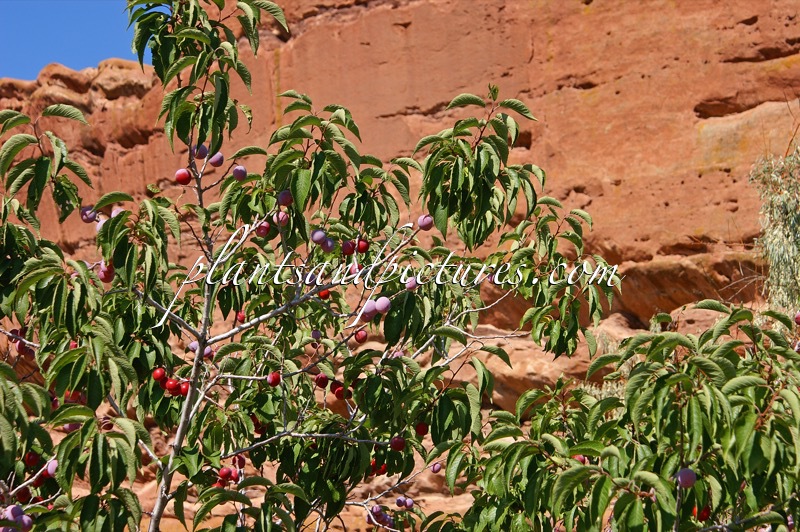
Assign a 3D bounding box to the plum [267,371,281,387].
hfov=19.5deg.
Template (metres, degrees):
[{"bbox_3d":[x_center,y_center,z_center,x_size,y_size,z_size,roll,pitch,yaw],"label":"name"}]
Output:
[{"bbox_3d":[-0.239,0.212,4.400,0.026,0.029,0.026,0,-9,0],"label":"plum"}]

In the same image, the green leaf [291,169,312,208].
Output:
[{"bbox_3d":[-0.181,-0.139,4.280,0.037,0.080,0.020,1,-7,-6],"label":"green leaf"}]

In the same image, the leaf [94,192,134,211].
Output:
[{"bbox_3d":[-0.522,-0.118,4.250,0.084,0.027,0.034,-14,-4,-12],"label":"leaf"}]

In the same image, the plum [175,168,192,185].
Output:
[{"bbox_3d":[-0.404,-0.166,4.350,0.030,0.030,0.030,0,-7,0],"label":"plum"}]

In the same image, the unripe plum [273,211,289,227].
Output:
[{"bbox_3d":[-0.223,-0.089,4.350,0.028,0.028,0.028,0,-9,0],"label":"unripe plum"}]

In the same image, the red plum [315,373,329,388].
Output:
[{"bbox_3d":[-0.150,0.218,4.450,0.026,0.029,0.026,0,-9,0],"label":"red plum"}]

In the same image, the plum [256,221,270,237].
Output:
[{"bbox_3d":[-0.258,-0.069,4.400,0.028,0.030,0.028,0,-7,0],"label":"plum"}]

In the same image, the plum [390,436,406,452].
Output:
[{"bbox_3d":[-0.003,0.333,4.350,0.028,0.027,0.028,0,-9,0],"label":"plum"}]

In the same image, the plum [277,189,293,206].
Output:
[{"bbox_3d":[-0.218,-0.127,4.400,0.029,0.030,0.029,0,-7,0],"label":"plum"}]

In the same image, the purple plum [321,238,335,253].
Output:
[{"bbox_3d":[-0.138,-0.039,4.450,0.026,0.027,0.026,0,-9,0],"label":"purple plum"}]

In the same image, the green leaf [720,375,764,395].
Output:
[{"bbox_3d":[0.610,0.211,4.150,0.082,0.029,0.033,-11,-7,0],"label":"green leaf"}]

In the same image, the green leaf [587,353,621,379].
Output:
[{"bbox_3d":[0.367,0.181,4.200,0.079,0.025,0.030,-33,-8,0],"label":"green leaf"}]

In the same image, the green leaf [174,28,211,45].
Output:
[{"bbox_3d":[-0.392,-0.431,4.400,0.074,0.025,0.032,-3,-6,-12],"label":"green leaf"}]

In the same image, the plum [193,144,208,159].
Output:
[{"bbox_3d":[-0.368,-0.210,4.300,0.029,0.029,0.029,0,-7,0],"label":"plum"}]

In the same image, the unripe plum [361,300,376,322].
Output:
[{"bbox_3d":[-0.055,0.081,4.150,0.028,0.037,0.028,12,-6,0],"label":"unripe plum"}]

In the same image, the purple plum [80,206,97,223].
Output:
[{"bbox_3d":[-0.575,-0.095,4.300,0.029,0.029,0.029,0,-7,0],"label":"purple plum"}]

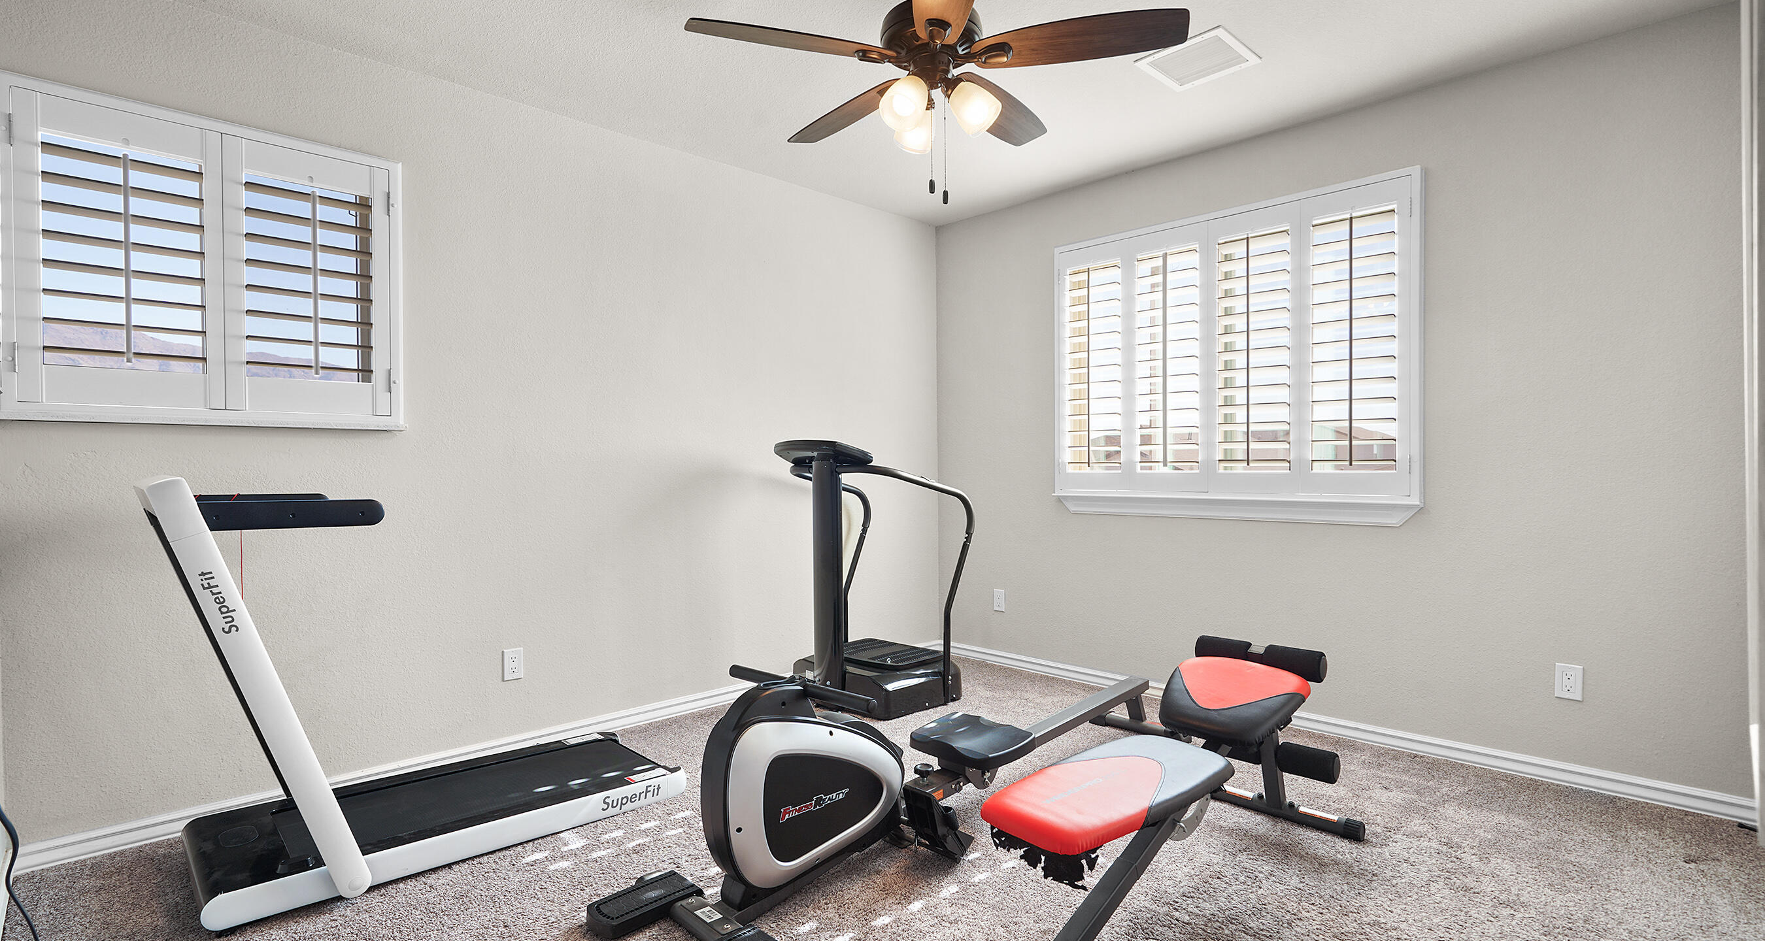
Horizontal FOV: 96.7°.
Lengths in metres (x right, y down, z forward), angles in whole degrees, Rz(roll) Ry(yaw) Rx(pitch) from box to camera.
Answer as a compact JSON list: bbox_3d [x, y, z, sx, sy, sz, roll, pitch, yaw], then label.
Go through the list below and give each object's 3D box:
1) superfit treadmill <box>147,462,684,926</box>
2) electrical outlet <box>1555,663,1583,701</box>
[{"bbox_3d":[-1.315,0.540,2.345,1.286,1.067,0.650,-1,1,-39],"label":"superfit treadmill"},{"bbox_3d":[2.261,0.698,2.582,0.012,0.114,0.070,-1,1,-45],"label":"electrical outlet"}]

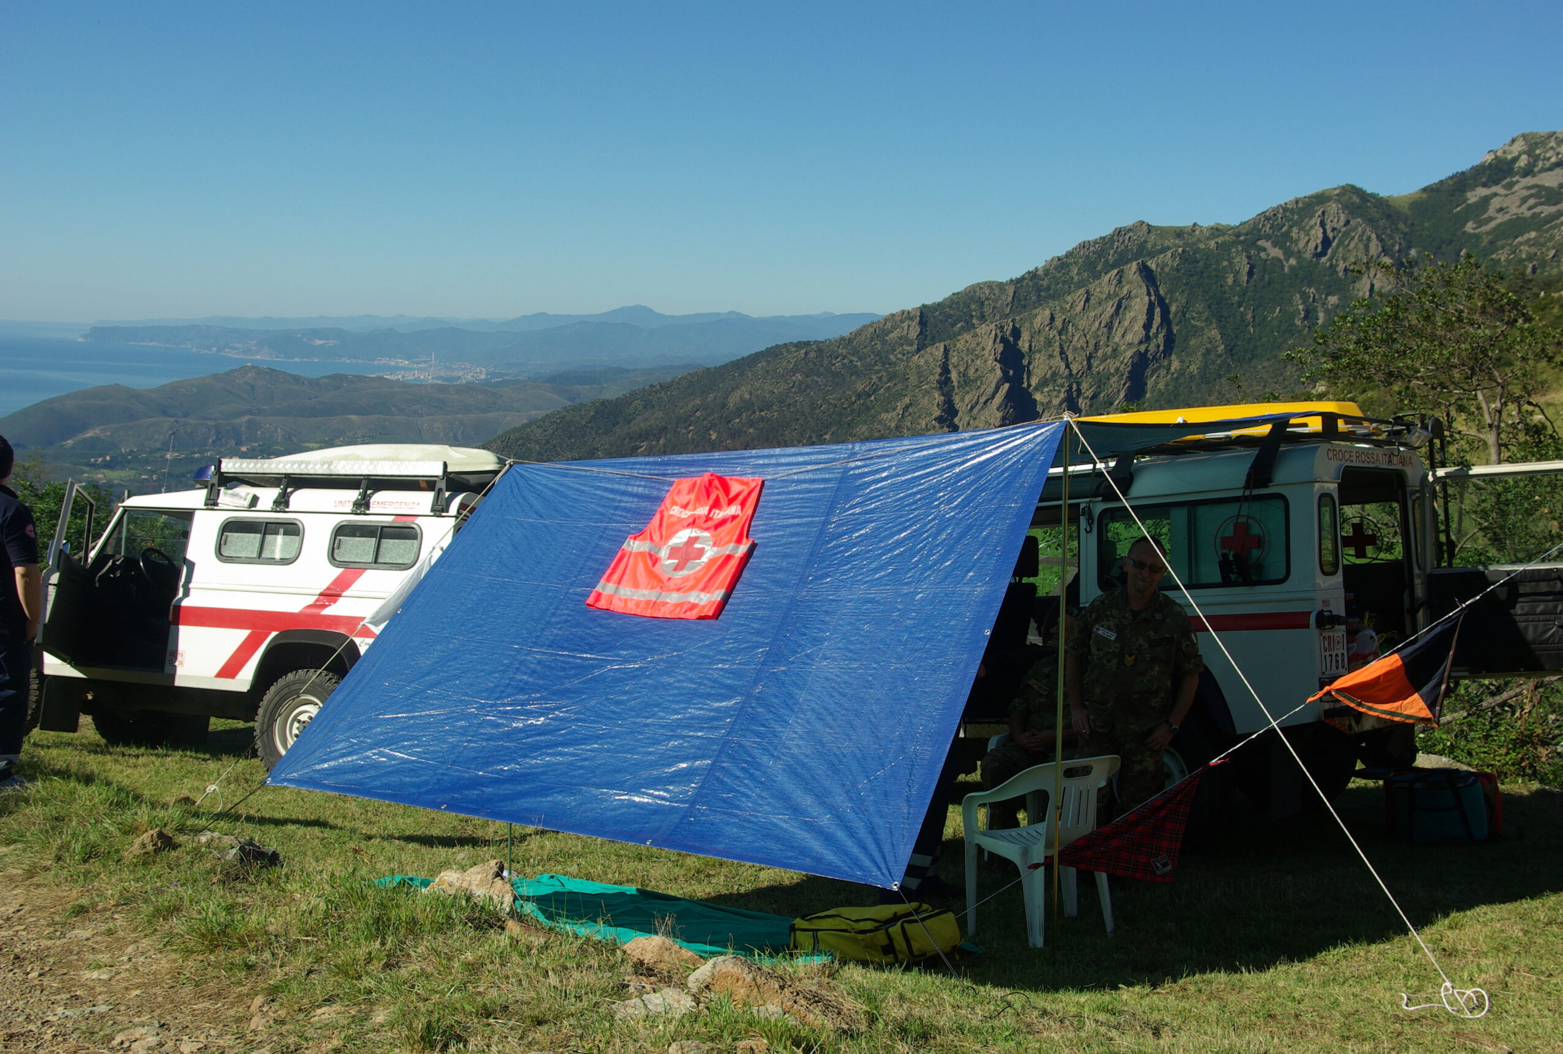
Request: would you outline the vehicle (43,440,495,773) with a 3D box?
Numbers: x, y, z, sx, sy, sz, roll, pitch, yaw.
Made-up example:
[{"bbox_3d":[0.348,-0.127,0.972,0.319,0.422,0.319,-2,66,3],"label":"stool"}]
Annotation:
[{"bbox_3d":[-3.951,0.570,12.740,4.600,2.420,1.950,1,-4,23],"label":"vehicle"}]

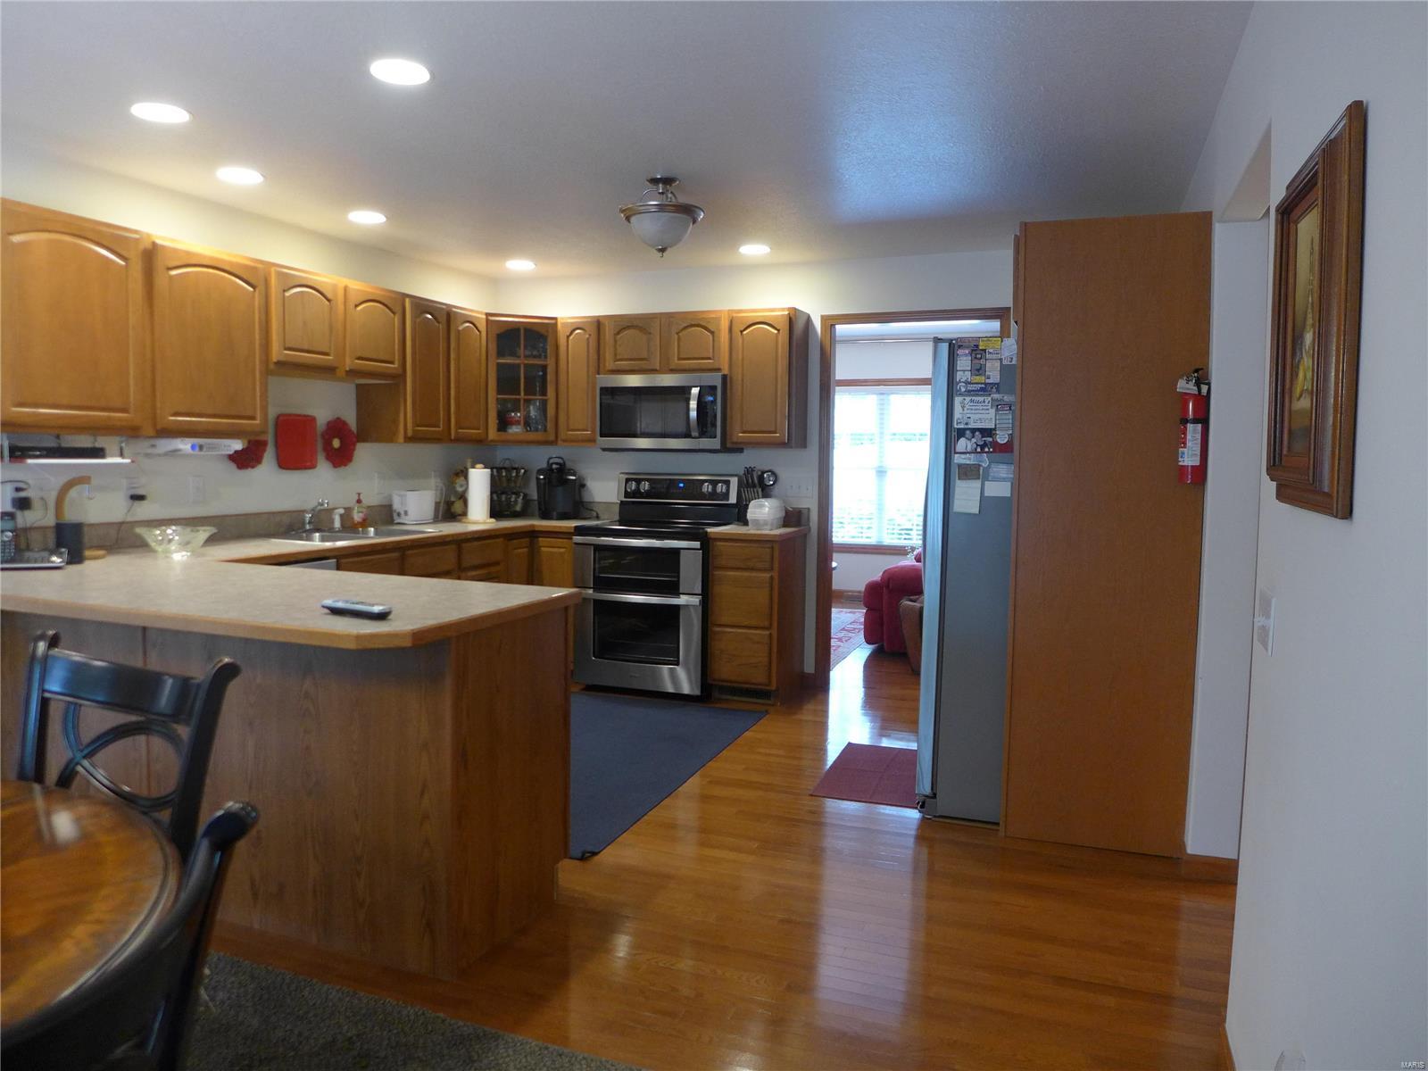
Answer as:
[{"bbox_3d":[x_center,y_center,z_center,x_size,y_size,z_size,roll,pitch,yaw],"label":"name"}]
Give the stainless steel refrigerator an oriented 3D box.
[{"bbox_3d":[1.296,0.153,3.864,0.864,1.764,0.915,2,5,20],"label":"stainless steel refrigerator"}]

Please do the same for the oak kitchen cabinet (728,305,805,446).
[{"bbox_3d":[0.303,-0.862,5.515,0.378,0.755,0.325,2,5,21],"label":"oak kitchen cabinet"}]

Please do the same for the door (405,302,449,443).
[{"bbox_3d":[-1.489,-0.850,5.117,0.030,0.700,0.340,2,5,21],"label":"door"}]

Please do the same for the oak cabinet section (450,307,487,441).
[{"bbox_3d":[-1.357,-0.876,5.471,0.030,0.700,0.330,2,5,21],"label":"oak cabinet section"}]

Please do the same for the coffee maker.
[{"bbox_3d":[-0.959,-0.290,6.083,0.256,0.382,0.312,0,5,-9],"label":"coffee maker"}]

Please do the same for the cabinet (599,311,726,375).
[{"bbox_3d":[-0.238,-1.104,5.791,0.774,0.357,0.342,2,5,20],"label":"cabinet"}]

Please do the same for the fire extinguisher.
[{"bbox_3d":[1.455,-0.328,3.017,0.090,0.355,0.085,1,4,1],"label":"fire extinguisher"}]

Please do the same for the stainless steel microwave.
[{"bbox_3d":[-0.249,-0.707,5.790,0.766,0.429,0.412,2,5,20],"label":"stainless steel microwave"}]

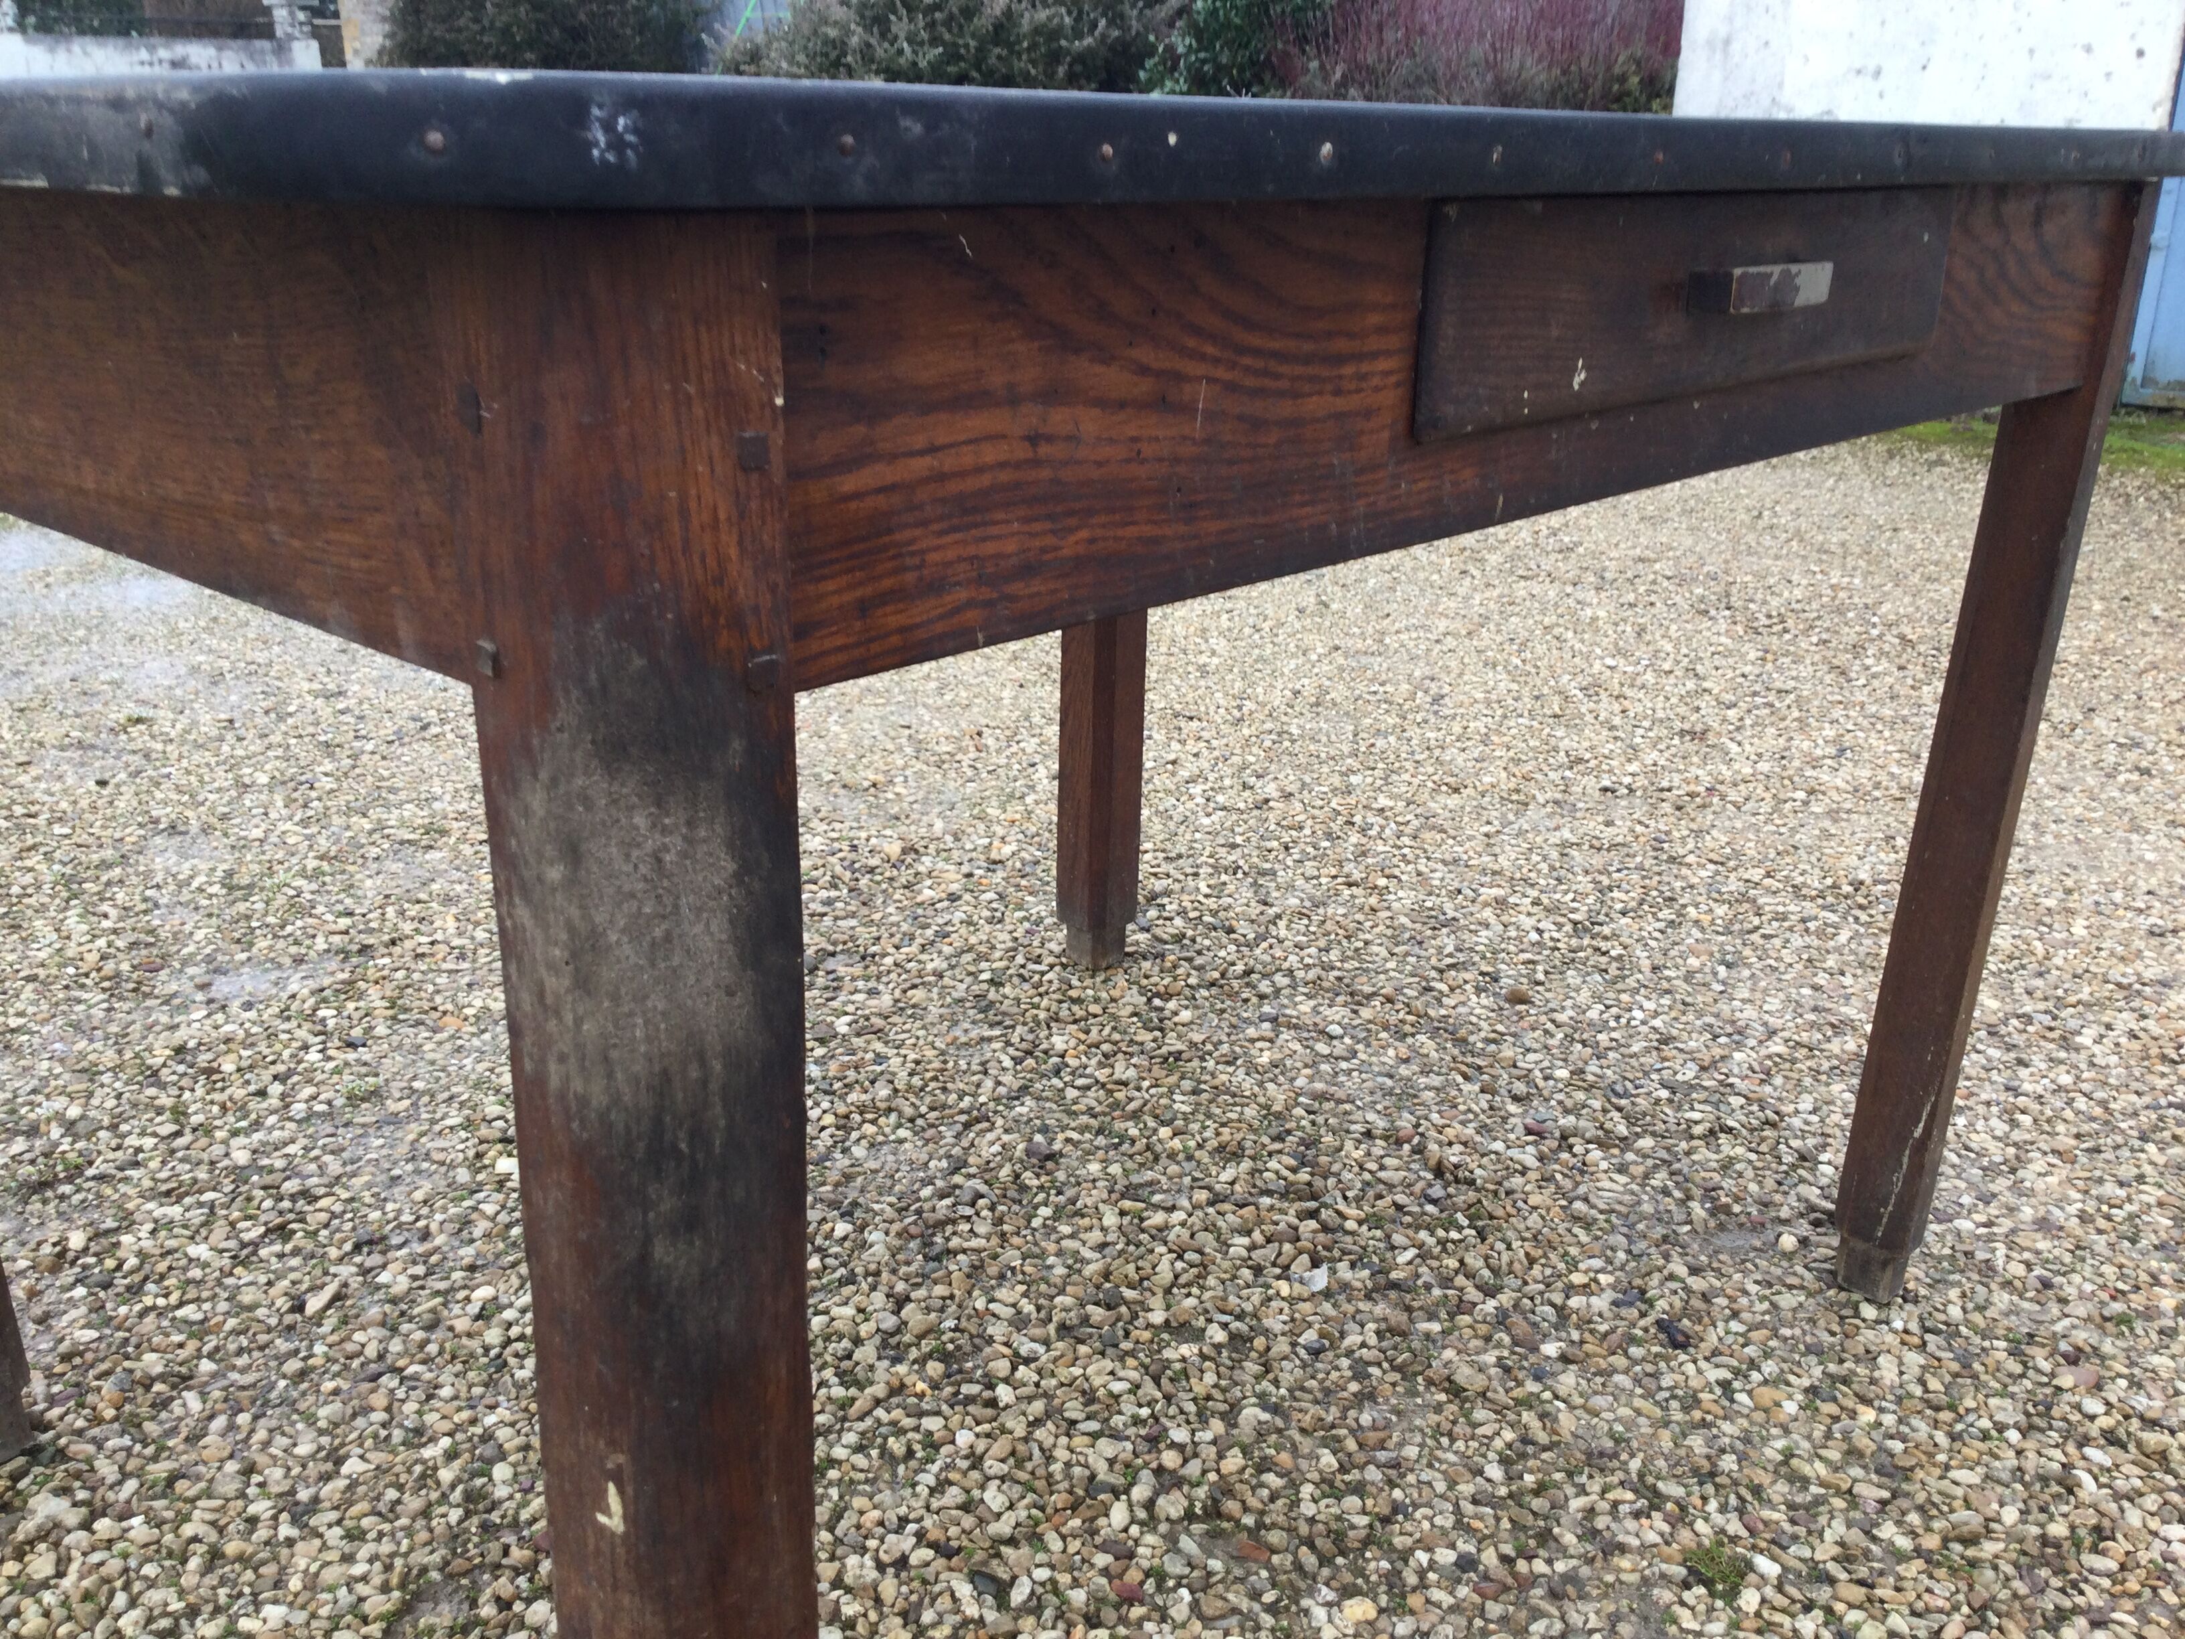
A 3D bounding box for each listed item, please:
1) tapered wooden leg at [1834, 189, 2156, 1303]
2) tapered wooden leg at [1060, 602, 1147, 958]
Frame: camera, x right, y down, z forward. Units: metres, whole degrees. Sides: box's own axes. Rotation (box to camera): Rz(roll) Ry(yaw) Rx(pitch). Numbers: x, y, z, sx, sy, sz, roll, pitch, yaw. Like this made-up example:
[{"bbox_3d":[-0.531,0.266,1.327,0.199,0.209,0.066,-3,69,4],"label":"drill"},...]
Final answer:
[{"bbox_3d":[0.567,-0.025,1.259,0.057,0.735,0.056,20,26,39],"label":"tapered wooden leg"},{"bbox_3d":[0.011,-0.205,1.751,0.057,0.735,0.056,18,26,40],"label":"tapered wooden leg"}]

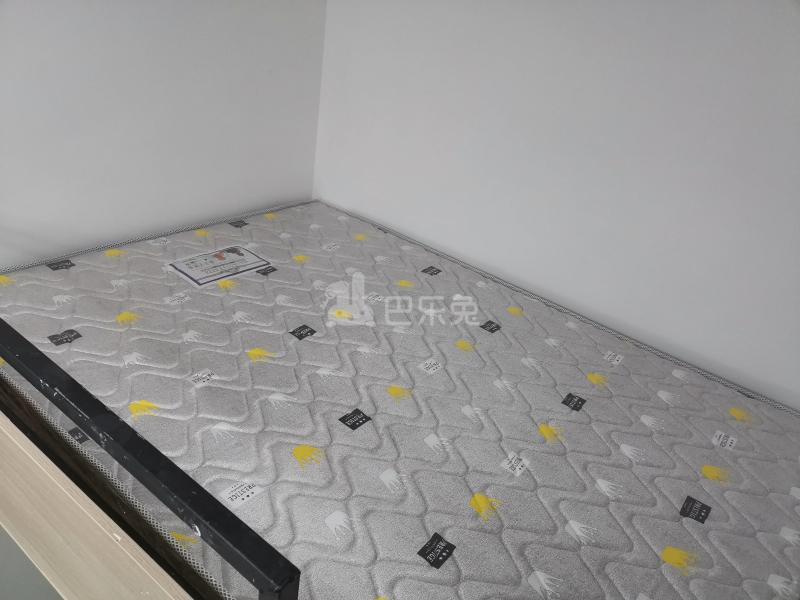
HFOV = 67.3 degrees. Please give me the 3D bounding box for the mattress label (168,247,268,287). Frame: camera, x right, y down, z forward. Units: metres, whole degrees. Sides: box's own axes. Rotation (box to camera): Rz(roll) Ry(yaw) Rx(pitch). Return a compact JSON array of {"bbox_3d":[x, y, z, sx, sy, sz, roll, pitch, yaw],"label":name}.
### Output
[{"bbox_3d":[-0.599,-0.120,2.013,0.180,0.010,0.285,26,32,28],"label":"mattress label"}]

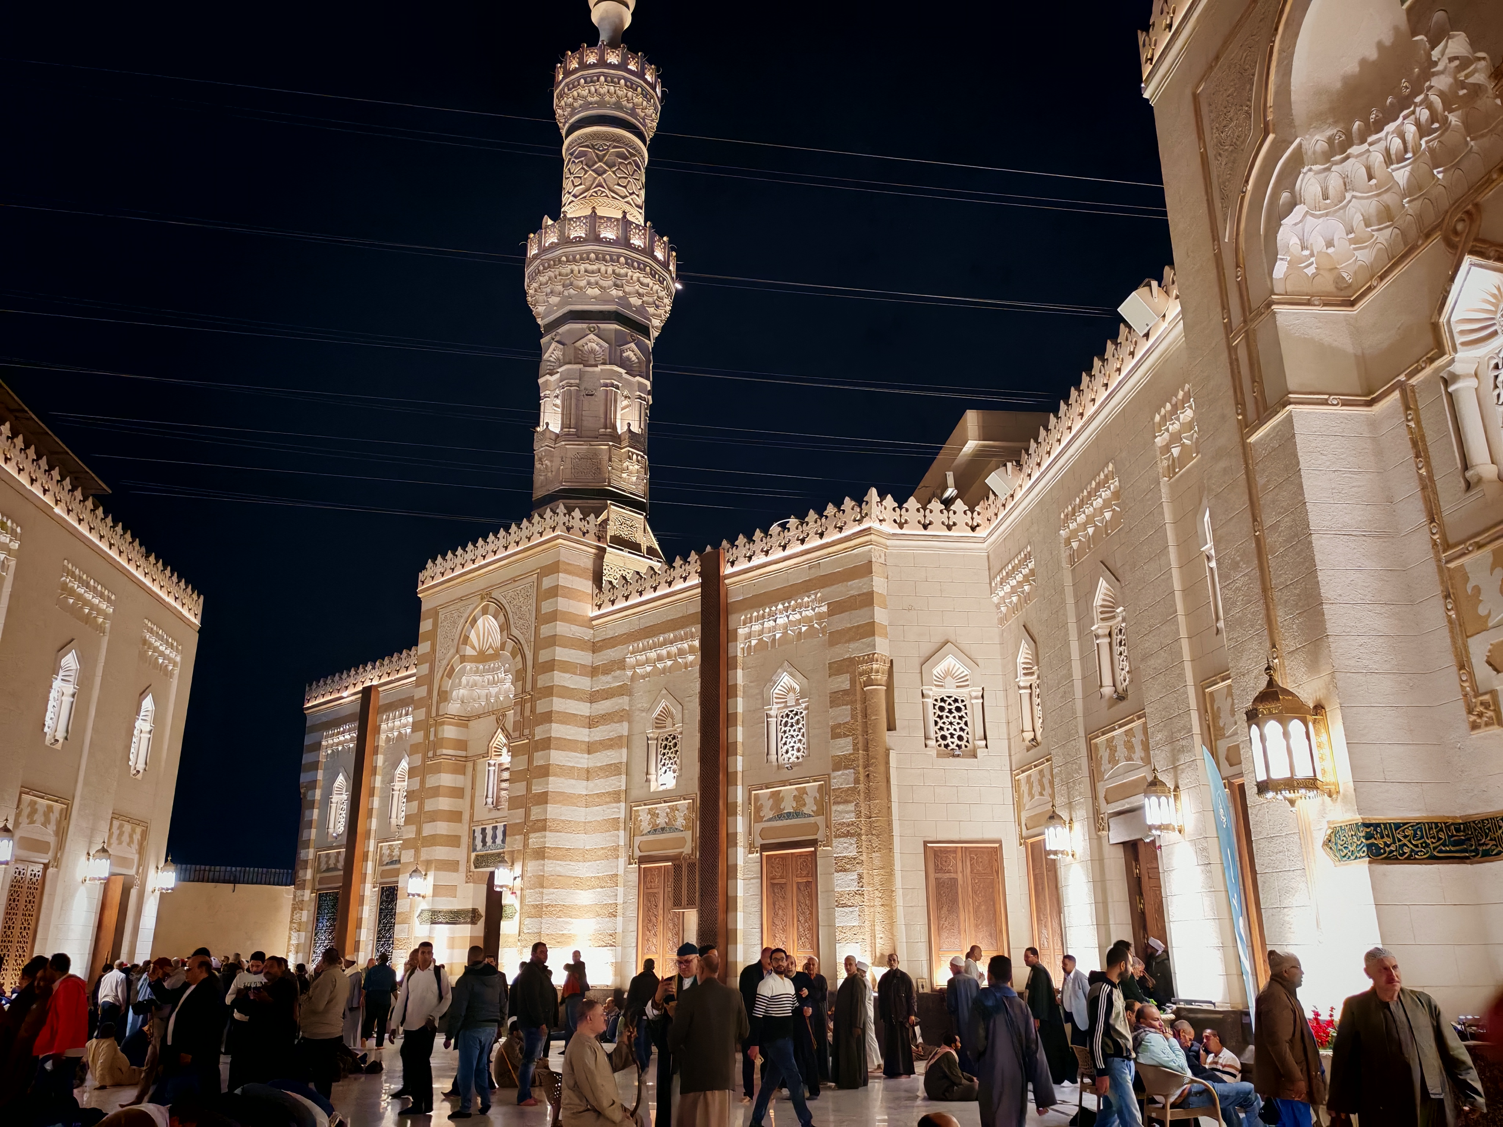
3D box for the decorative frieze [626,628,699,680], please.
[{"bbox_3d":[-1.914,1.998,25.546,2.277,0.800,0.253,-18,-25,42],"label":"decorative frieze"}]

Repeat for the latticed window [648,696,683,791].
[{"bbox_3d":[-1.926,4.144,26.795,1.220,2.050,0.250,-18,-25,42],"label":"latticed window"}]

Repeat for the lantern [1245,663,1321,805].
[{"bbox_3d":[4.763,1.521,10.542,0.600,1.360,0.600,2,-19,-6],"label":"lantern"}]

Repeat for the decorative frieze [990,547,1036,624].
[{"bbox_3d":[4.707,0.442,20.924,0.253,0.860,2.176,2,-19,-6],"label":"decorative frieze"}]

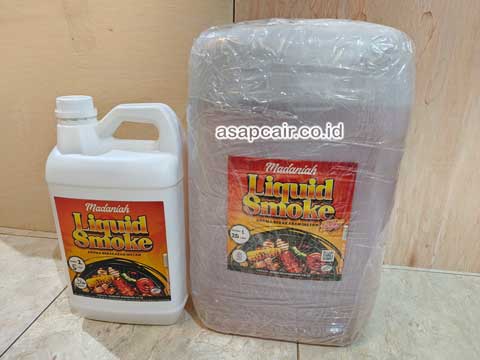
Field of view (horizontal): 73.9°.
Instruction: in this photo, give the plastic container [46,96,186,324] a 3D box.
[{"bbox_3d":[-0.174,0.046,0.490,0.177,0.331,0.121,2,20,4],"label":"plastic container"}]

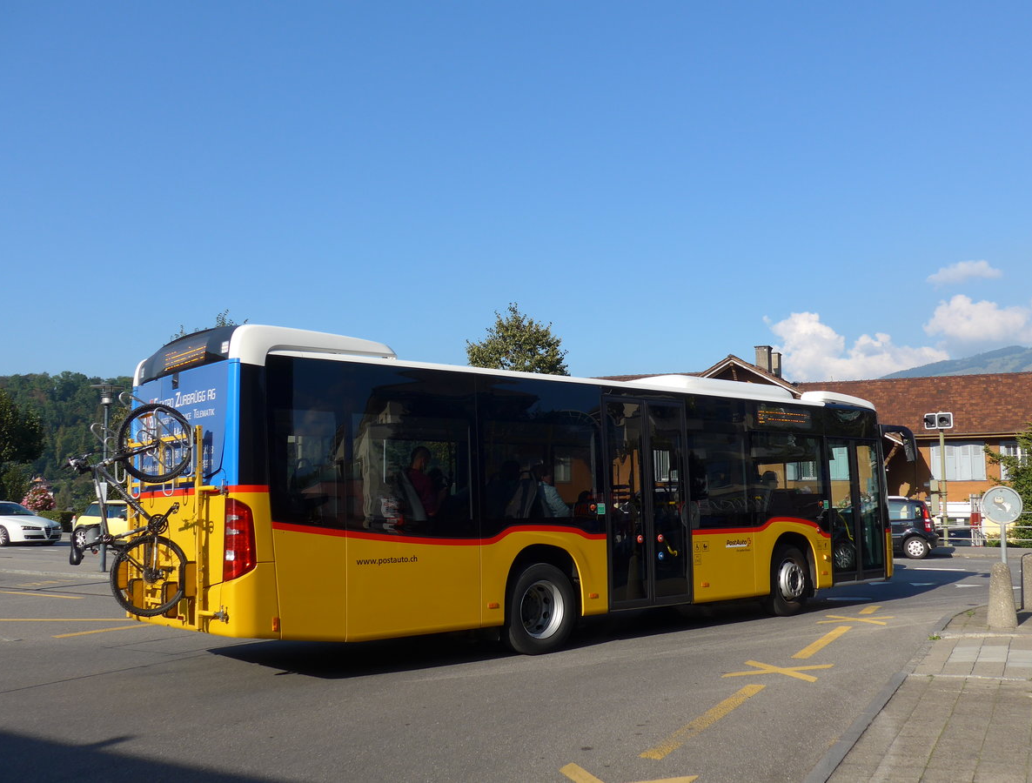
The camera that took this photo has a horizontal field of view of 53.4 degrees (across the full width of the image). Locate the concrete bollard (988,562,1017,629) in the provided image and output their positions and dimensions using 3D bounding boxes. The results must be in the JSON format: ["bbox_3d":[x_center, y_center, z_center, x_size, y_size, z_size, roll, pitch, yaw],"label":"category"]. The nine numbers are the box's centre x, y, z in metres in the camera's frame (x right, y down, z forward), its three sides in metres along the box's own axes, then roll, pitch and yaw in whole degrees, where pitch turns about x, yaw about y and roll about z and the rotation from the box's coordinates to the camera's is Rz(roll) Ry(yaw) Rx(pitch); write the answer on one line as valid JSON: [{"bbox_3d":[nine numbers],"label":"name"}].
[{"bbox_3d":[5.592,2.326,11.818,0.333,0.770,0.333,0,-5,0],"label":"concrete bollard"}]

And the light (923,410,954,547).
[{"bbox_3d":[11.793,2.425,28.522,0.850,3.704,0.500,-4,-7,36],"label":"light"}]

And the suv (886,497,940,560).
[{"bbox_3d":[8.738,3.354,25.779,3.600,1.560,1.620,-2,-6,23],"label":"suv"}]

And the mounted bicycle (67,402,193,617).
[{"bbox_3d":[-3.151,0.971,8.439,0.989,1.758,0.620,5,-7,-41],"label":"mounted bicycle"}]

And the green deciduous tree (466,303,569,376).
[{"bbox_3d":[0.093,0.983,37.600,4.400,8.548,4.400,0,-5,0],"label":"green deciduous tree"}]

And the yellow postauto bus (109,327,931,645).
[{"bbox_3d":[0.944,1.377,12.910,10.770,3.140,2.620,5,-7,-41],"label":"yellow postauto bus"}]

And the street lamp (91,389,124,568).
[{"bbox_3d":[-8.550,1.774,21.419,0.680,3.892,0.680,0,-5,0],"label":"street lamp"}]

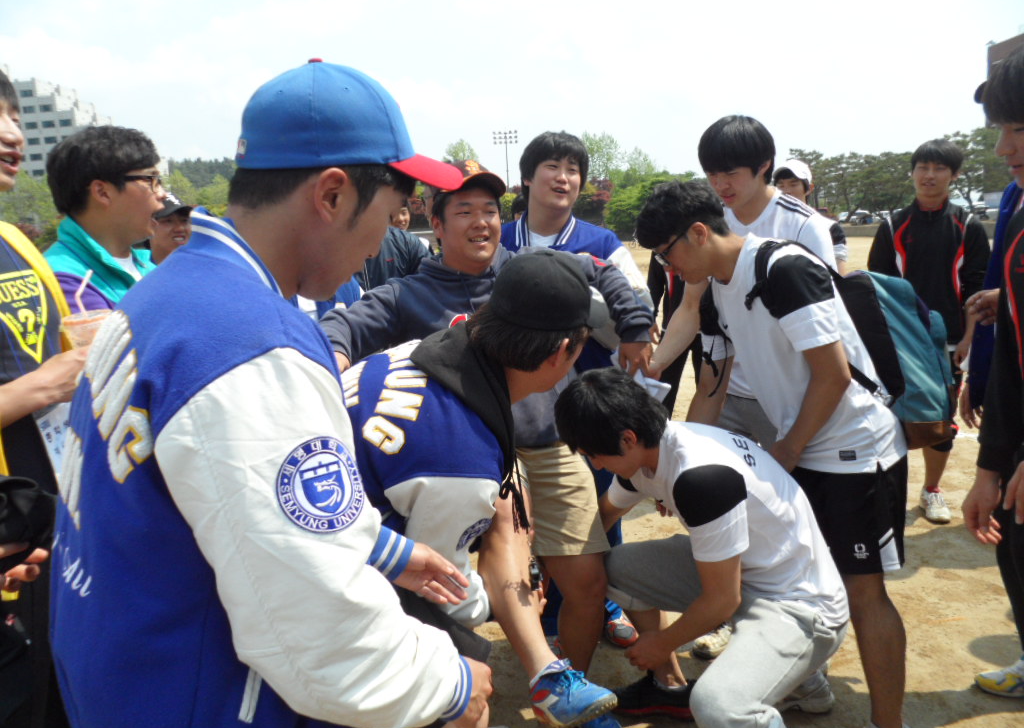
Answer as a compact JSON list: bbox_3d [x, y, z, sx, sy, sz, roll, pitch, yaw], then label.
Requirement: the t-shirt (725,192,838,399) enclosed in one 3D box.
[{"bbox_3d":[0.738,-0.197,2.180,0.480,0.620,0.300,8,29,40],"label":"t-shirt"}]

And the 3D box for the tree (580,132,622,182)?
[{"bbox_3d":[6.670,-14.550,60.000,4.000,7.300,4.000,-2,11,0],"label":"tree"}]

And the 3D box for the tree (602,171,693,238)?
[{"bbox_3d":[7.744,-8.806,43.000,5.200,3.900,4.800,-2,11,0],"label":"tree"}]

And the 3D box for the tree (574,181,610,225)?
[{"bbox_3d":[4.675,-9.747,47.000,2.900,3.100,2.800,-2,11,0],"label":"tree"}]

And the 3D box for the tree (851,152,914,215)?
[{"bbox_3d":[24.022,-11.540,50.000,4.500,4.600,4.300,-2,11,0],"label":"tree"}]

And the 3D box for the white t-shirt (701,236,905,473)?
[{"bbox_3d":[0.715,-0.026,1.880,0.310,0.600,0.460,-31,15,-6],"label":"white t-shirt"}]

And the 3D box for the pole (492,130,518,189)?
[{"bbox_3d":[-0.614,-25.189,105.000,3.400,13.500,0.900,-2,11,0],"label":"pole"}]

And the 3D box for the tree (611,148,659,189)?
[{"bbox_3d":[9.079,-13.155,57.000,3.800,5.800,3.800,-2,11,0],"label":"tree"}]

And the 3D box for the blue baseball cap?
[{"bbox_3d":[-0.198,-0.285,0.920,0.270,0.150,0.180,-8,12,-29],"label":"blue baseball cap"}]

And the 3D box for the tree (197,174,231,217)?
[{"bbox_3d":[-17.853,-9.600,46.000,3.000,3.800,3.000,-2,11,0],"label":"tree"}]

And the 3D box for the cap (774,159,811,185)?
[{"bbox_3d":[1.404,-0.961,3.850,0.180,0.145,0.265,5,15,30],"label":"cap"}]

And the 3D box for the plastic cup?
[{"bbox_3d":[-0.650,-0.015,1.200,0.092,0.125,0.092,-7,11,1],"label":"plastic cup"}]

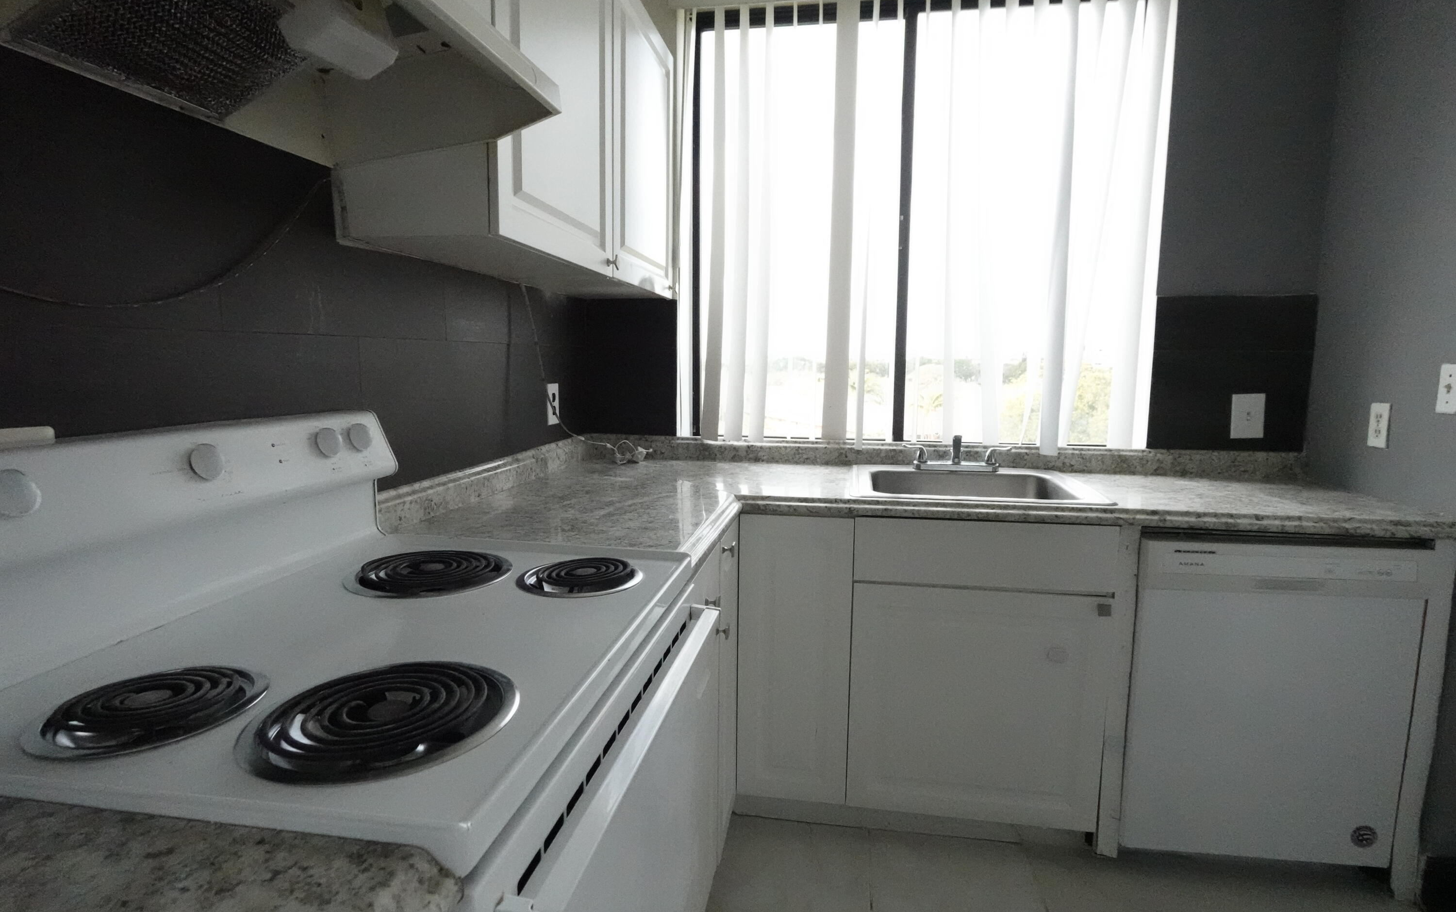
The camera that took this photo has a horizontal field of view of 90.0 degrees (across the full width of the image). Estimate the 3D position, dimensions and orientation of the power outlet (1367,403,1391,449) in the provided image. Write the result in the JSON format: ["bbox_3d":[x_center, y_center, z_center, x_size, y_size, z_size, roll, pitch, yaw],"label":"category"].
[{"bbox_3d":[1.706,-0.080,1.915,0.012,0.116,0.069,1,8,9],"label":"power outlet"}]

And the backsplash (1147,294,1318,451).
[{"bbox_3d":[1.532,-0.248,2.216,0.448,0.468,0.020,1,8,9],"label":"backsplash"}]

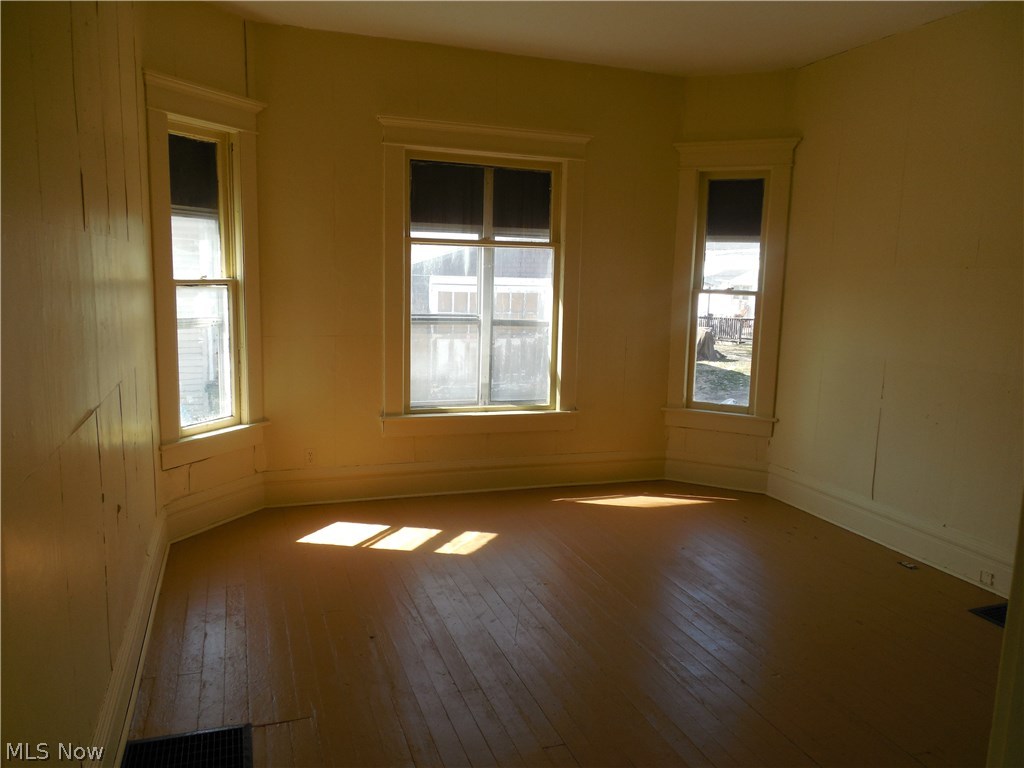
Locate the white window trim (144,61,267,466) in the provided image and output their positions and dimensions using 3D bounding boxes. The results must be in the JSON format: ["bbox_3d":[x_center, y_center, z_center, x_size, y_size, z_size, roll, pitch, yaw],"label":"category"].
[{"bbox_3d":[-1.651,-0.582,4.094,0.120,1.988,0.750,6,10,25],"label":"white window trim"}]

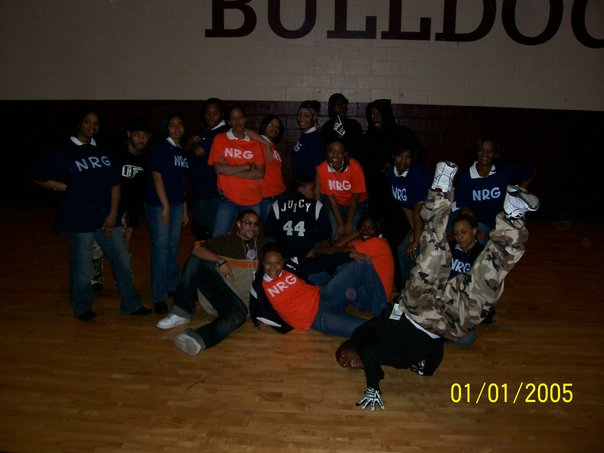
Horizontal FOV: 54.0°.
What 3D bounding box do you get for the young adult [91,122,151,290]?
[{"bbox_3d":[-1.556,-0.168,5.173,0.530,1.570,0.420,-1,13,-10],"label":"young adult"}]

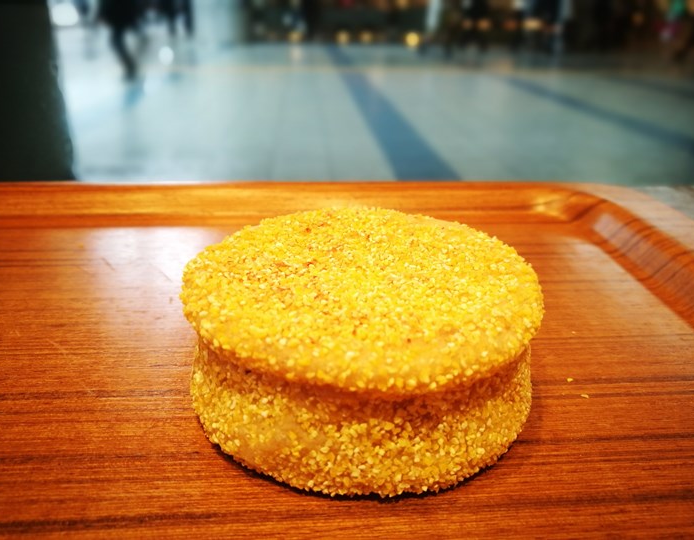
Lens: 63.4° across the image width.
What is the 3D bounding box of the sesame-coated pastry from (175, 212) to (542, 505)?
[{"bbox_3d":[0.004,0.014,0.151,0.091,0.037,0.091,0,25,0],"label":"sesame-coated pastry"}]

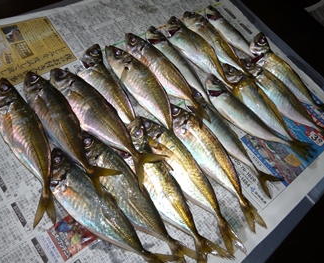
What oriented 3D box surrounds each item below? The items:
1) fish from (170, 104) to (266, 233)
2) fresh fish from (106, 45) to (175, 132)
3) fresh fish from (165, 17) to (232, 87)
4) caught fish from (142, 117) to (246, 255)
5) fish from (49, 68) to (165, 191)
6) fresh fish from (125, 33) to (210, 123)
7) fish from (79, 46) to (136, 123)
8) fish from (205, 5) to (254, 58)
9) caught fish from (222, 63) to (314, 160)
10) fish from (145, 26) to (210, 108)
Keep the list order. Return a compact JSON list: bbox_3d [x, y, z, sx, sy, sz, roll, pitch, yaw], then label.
[{"bbox_3d":[0.065,0.035,0.339,0.042,0.024,0.186,-28,71,-24],"label":"fish"},{"bbox_3d":[-0.019,-0.056,0.371,0.044,0.023,0.176,-31,72,-25],"label":"fresh fish"},{"bbox_3d":[0.056,-0.109,0.402,0.048,0.024,0.161,-30,73,-24],"label":"fresh fish"},{"bbox_3d":[0.033,0.051,0.312,0.037,0.022,0.175,-30,74,-24],"label":"caught fish"},{"bbox_3d":[-0.070,-0.016,0.325,0.049,0.026,0.174,-39,77,-27],"label":"fish"},{"bbox_3d":[0.007,-0.074,0.373,0.040,0.024,0.171,-33,74,-25],"label":"fresh fish"},{"bbox_3d":[-0.058,-0.041,0.342,0.039,0.023,0.165,-26,72,-23],"label":"fish"},{"bbox_3d":[0.113,-0.136,0.429,0.031,0.022,0.158,-20,68,-21],"label":"fish"},{"bbox_3d":[0.141,-0.030,0.391,0.042,0.024,0.174,-31,72,-25],"label":"caught fish"},{"bbox_3d":[0.029,-0.091,0.399,0.034,0.022,0.176,-31,72,-25],"label":"fish"}]

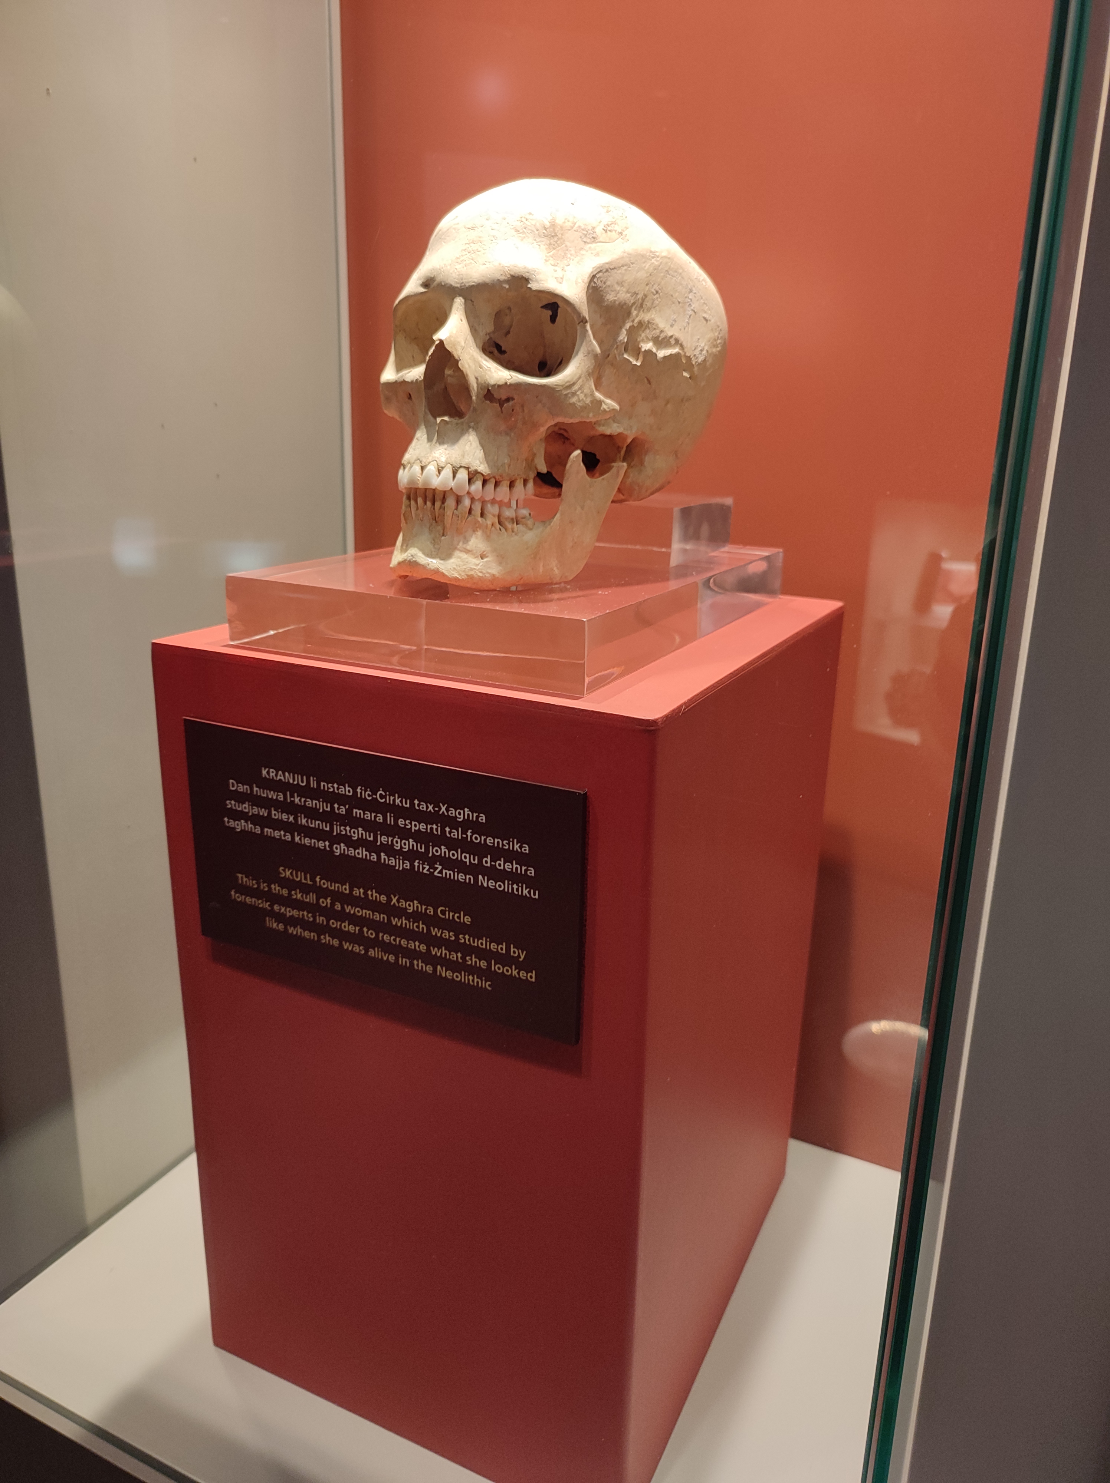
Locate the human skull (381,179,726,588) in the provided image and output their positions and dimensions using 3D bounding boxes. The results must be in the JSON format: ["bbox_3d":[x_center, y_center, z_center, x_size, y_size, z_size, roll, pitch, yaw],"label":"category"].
[{"bbox_3d":[-0.004,-0.172,0.502,0.136,0.173,0.193,11,20,29],"label":"human skull"}]

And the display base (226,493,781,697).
[{"bbox_3d":[-0.006,-0.090,0.541,0.175,0.058,0.258,10,19,26],"label":"display base"}]

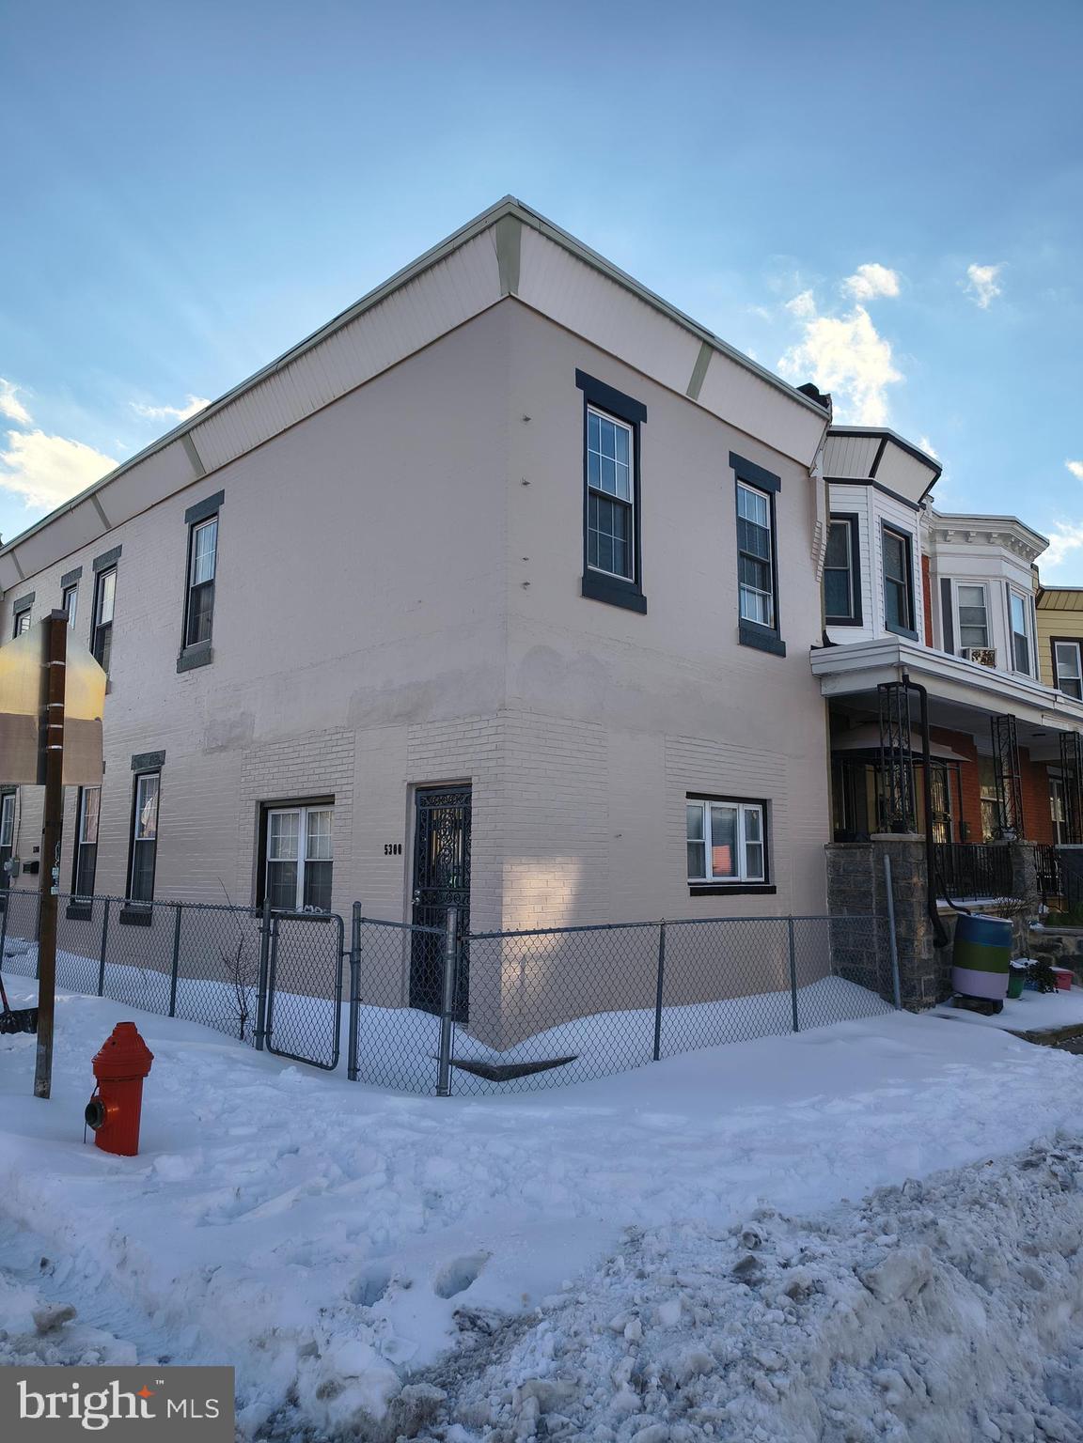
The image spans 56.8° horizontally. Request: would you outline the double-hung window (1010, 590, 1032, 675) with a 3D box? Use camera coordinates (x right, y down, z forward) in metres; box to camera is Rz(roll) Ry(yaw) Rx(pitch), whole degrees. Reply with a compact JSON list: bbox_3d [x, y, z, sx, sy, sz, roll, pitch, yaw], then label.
[{"bbox_3d":[8.401,-1.538,17.622,0.100,1.464,0.815,-9,-13,44],"label":"double-hung window"}]

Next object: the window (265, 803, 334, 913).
[{"bbox_3d":[-2.518,1.454,10.646,1.420,1.120,0.100,-9,-13,44],"label":"window"}]

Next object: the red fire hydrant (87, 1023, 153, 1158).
[{"bbox_3d":[-2.187,1.954,5.181,0.300,0.771,0.320,-8,-12,43],"label":"red fire hydrant"}]

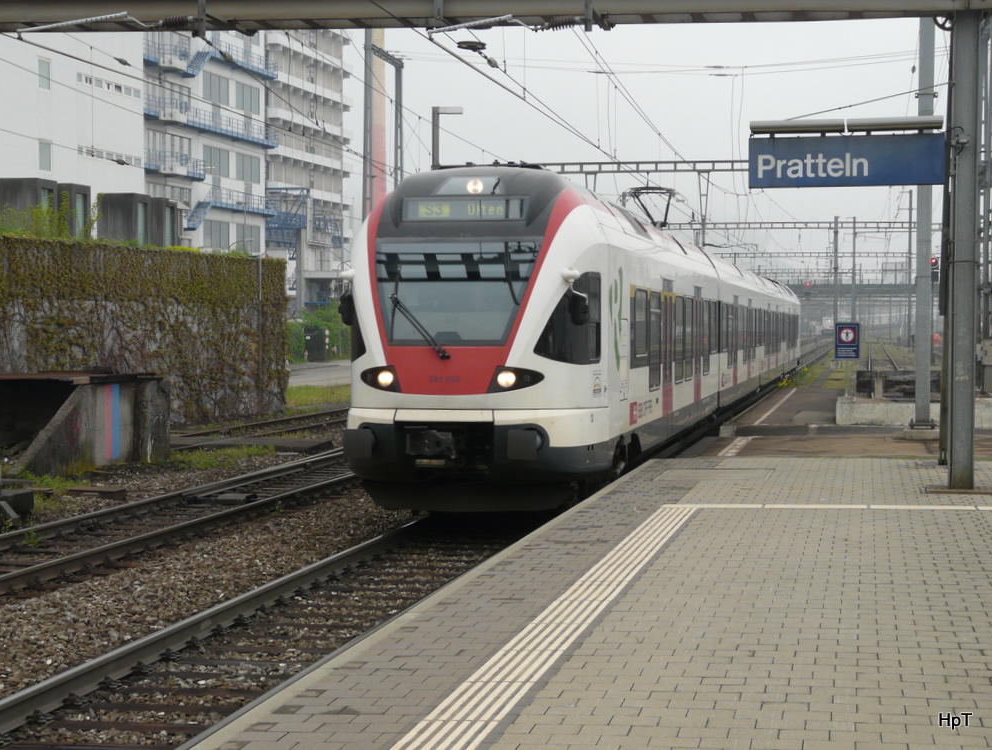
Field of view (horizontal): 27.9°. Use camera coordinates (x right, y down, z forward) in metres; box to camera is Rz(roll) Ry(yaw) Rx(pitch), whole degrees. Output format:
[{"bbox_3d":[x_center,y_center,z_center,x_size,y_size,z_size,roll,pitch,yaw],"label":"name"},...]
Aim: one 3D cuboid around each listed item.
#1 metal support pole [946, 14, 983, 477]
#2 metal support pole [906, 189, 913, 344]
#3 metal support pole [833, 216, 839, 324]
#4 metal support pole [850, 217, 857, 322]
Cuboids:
[{"bbox_3d":[5.020,-1.344,21.414,0.280,5.120,0.280,0,2,11],"label":"metal support pole"},{"bbox_3d":[37.295,-9.658,179.811,0.250,14.174,0.250,0,2,11],"label":"metal support pole"},{"bbox_3d":[16.370,-4.146,95.907,0.200,6.995,0.200,0,2,11],"label":"metal support pole"},{"bbox_3d":[39.834,-10.521,221.811,0.270,14.142,0.270,0,2,11],"label":"metal support pole"}]

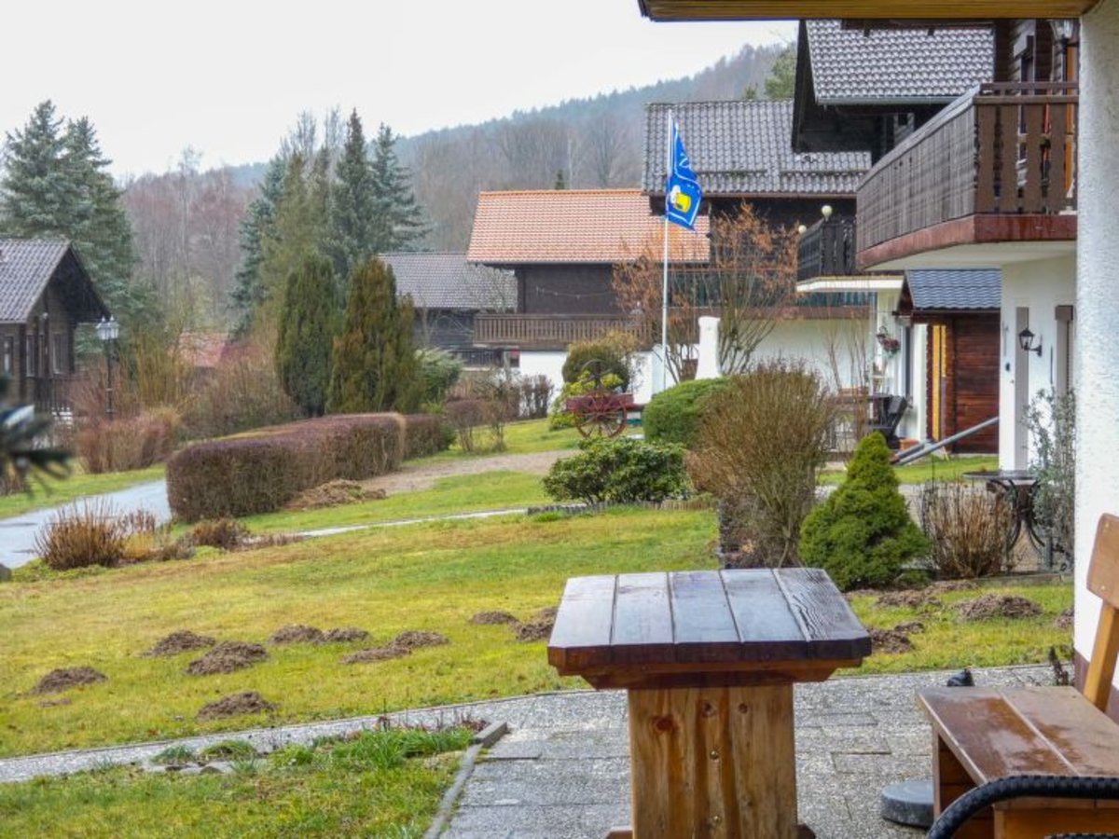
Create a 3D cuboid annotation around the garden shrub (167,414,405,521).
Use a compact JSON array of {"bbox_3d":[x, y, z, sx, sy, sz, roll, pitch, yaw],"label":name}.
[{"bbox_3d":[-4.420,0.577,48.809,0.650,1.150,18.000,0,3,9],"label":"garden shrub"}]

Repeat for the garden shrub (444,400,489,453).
[{"bbox_3d":[-1.628,0.122,45.500,0.745,0.940,0.750,0,3,0],"label":"garden shrub"}]

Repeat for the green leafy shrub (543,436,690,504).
[{"bbox_3d":[0.623,0.548,28.000,1.595,0.728,1.250,0,3,0],"label":"green leafy shrub"}]

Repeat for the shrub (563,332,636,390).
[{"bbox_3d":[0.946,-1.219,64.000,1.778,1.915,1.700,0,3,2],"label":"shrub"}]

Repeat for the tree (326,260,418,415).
[{"bbox_3d":[-4.547,-1.880,64.000,2.279,4.148,2.100,0,3,2],"label":"tree"}]

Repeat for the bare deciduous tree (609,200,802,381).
[{"bbox_3d":[2.686,-1.978,48.500,3.420,4.042,3.100,0,3,0],"label":"bare deciduous tree"}]

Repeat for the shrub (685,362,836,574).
[{"bbox_3d":[1.503,0.349,19.400,1.092,1.548,1.100,0,3,0],"label":"shrub"}]

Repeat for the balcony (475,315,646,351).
[{"bbox_3d":[0.077,-2.911,86.500,5.791,1.171,1.500,0,3,2],"label":"balcony"}]

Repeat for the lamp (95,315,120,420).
[{"bbox_3d":[-8.455,-0.567,49.000,0.454,2.757,0.460,0,3,0],"label":"lamp"}]

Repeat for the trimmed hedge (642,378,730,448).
[{"bbox_3d":[2.037,-0.073,41.000,1.489,1.124,1.350,0,3,2],"label":"trimmed hedge"}]

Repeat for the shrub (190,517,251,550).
[{"bbox_3d":[-3.689,1.243,28.500,0.650,0.365,0.600,0,3,2],"label":"shrub"}]

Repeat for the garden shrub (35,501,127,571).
[{"bbox_3d":[-4.535,1.095,24.800,0.883,0.662,0.800,0,3,0],"label":"garden shrub"}]

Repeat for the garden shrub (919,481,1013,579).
[{"bbox_3d":[3.000,0.814,19.300,0.687,0.715,0.650,0,3,0],"label":"garden shrub"}]

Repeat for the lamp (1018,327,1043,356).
[{"bbox_3d":[4.771,-0.788,26.500,0.235,0.300,0.170,0,3,3],"label":"lamp"}]

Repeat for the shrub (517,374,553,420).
[{"bbox_3d":[-0.736,-0.639,78.000,1.056,1.361,1.000,0,3,2],"label":"shrub"}]

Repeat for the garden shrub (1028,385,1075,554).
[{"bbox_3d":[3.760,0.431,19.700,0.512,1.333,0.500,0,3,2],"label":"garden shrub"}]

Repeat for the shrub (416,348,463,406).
[{"bbox_3d":[-2.473,-0.632,53.000,1.076,1.661,1.100,0,3,0],"label":"shrub"}]

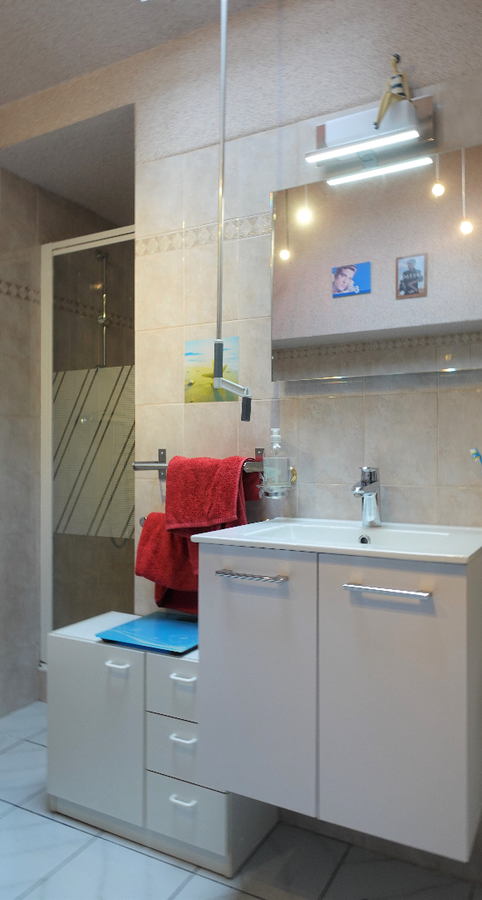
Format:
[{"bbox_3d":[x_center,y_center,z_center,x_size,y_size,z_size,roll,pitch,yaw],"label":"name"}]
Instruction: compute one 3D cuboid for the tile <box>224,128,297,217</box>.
[{"bbox_3d":[0.082,-0.847,1.831,0.200,0.253,0.012,0,0,27],"label":"tile"}]

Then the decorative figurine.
[{"bbox_3d":[0.388,-0.905,1.522,0.060,0.210,0.105,0,-1,40],"label":"decorative figurine"}]

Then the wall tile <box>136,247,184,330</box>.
[{"bbox_3d":[-0.273,-0.531,2.010,0.200,0.251,0.010,0,0,29],"label":"wall tile"}]

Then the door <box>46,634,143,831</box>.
[{"bbox_3d":[-0.432,0.823,1.790,0.368,0.490,0.018,0,0,27],"label":"door"}]

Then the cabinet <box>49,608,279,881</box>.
[{"bbox_3d":[-0.239,0.826,1.795,0.624,0.536,0.303,0,-1,28],"label":"cabinet"}]

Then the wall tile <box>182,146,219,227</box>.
[{"bbox_3d":[-0.095,-0.842,1.905,0.197,0.248,0.010,0,0,28],"label":"wall tile"}]

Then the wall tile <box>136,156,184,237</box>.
[{"bbox_3d":[-0.273,-0.845,2.012,0.200,0.248,0.010,0,0,29],"label":"wall tile"}]

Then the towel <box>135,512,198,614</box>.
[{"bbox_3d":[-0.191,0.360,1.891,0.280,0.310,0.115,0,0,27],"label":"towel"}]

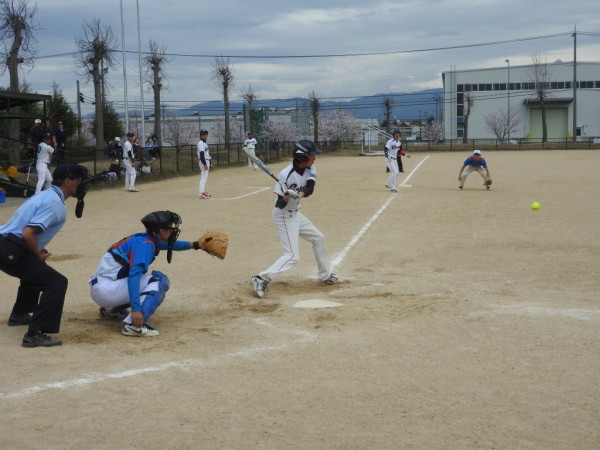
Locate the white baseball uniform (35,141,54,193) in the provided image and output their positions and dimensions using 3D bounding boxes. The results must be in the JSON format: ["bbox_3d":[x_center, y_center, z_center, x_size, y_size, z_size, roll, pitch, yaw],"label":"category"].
[{"bbox_3d":[-7.016,-1.531,26.135,0.450,1.400,0.500,-3,6,-12],"label":"white baseball uniform"}]

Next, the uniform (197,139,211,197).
[{"bbox_3d":[-2.472,-1.486,24.430,0.330,1.430,0.470,1,6,26],"label":"uniform"}]

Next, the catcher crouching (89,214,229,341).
[{"bbox_3d":[-1.240,0.370,8.527,1.305,1.000,0.850,-4,6,-23],"label":"catcher crouching"}]

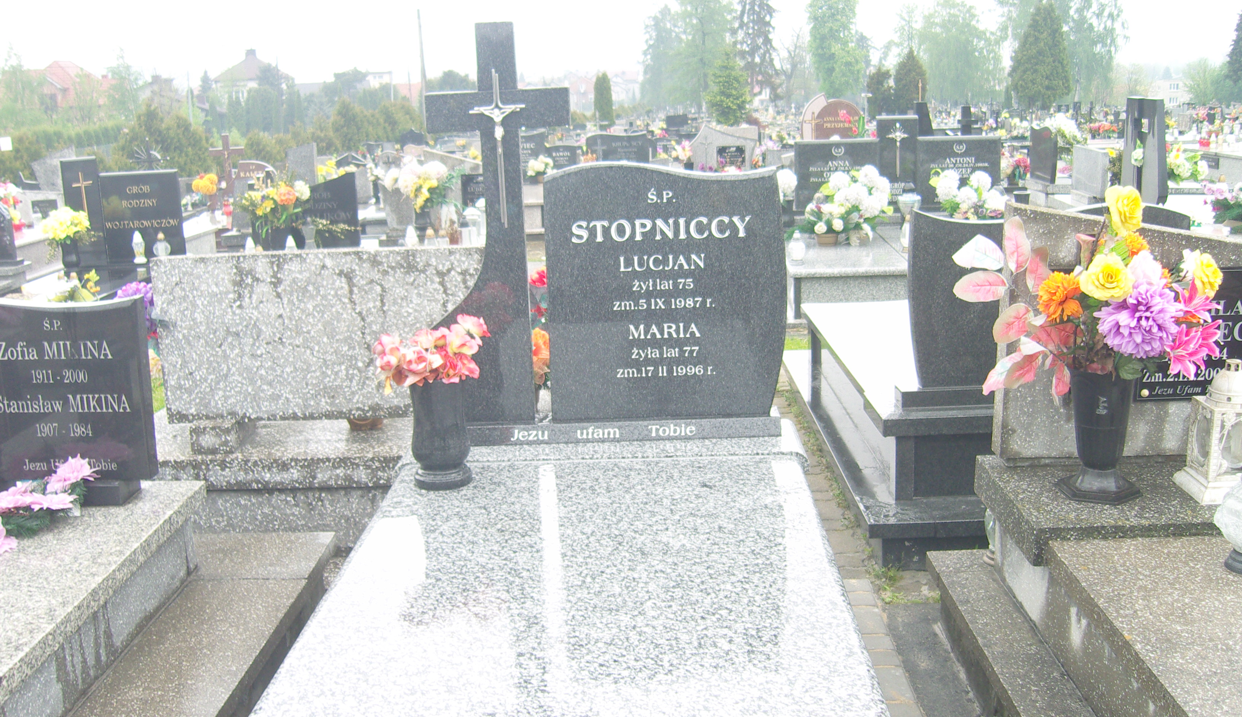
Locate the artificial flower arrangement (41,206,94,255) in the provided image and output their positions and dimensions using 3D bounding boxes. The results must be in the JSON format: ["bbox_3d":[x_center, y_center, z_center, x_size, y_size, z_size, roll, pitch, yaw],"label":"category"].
[{"bbox_3d":[-4.126,-0.951,9.092,0.380,0.350,0.350,-2,13,1],"label":"artificial flower arrangement"}]

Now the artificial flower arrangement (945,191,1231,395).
[{"bbox_3d":[1.137,-0.169,3.020,0.630,0.500,0.420,-2,13,1],"label":"artificial flower arrangement"}]

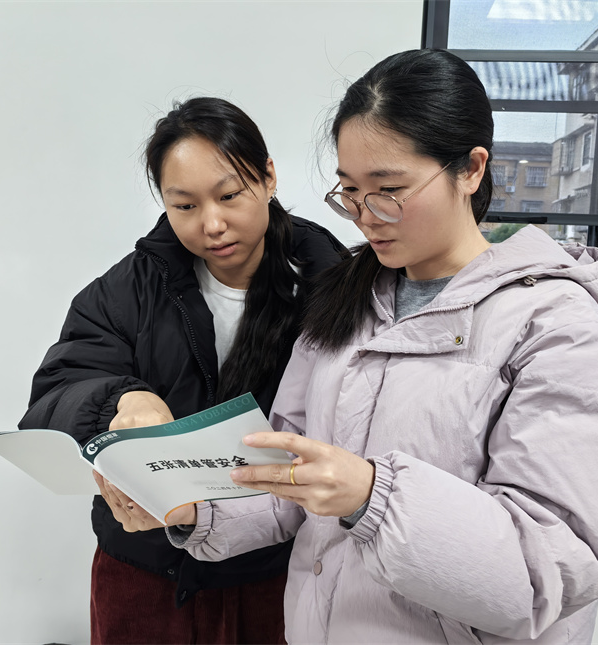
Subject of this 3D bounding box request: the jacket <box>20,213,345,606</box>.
[{"bbox_3d":[-0.125,0.105,0.905,0.500,0.560,0.380,3,4,-3],"label":"jacket"}]

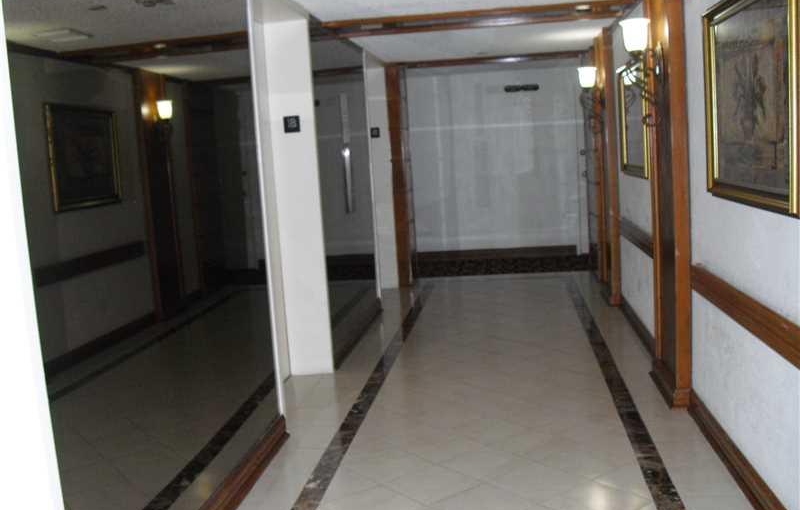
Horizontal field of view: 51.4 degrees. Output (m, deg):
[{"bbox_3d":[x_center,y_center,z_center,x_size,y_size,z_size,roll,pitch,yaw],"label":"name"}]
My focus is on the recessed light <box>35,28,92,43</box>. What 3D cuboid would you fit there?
[{"bbox_3d":[-2.183,-1.443,5.438,0.274,0.026,0.324,-3,7,8],"label":"recessed light"}]

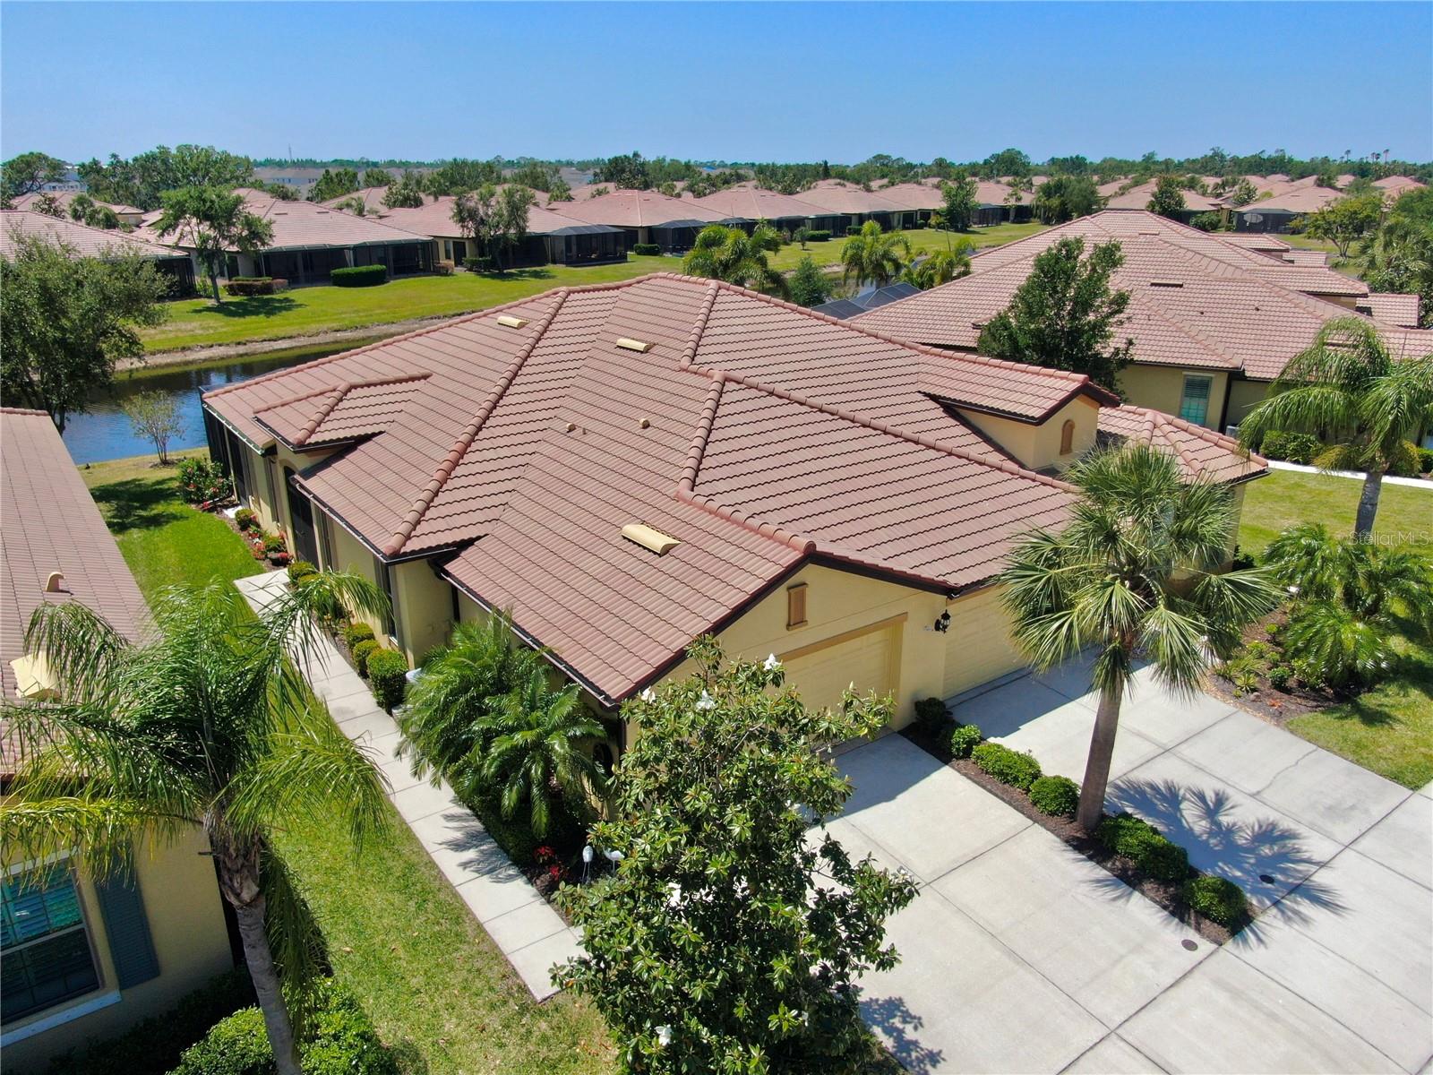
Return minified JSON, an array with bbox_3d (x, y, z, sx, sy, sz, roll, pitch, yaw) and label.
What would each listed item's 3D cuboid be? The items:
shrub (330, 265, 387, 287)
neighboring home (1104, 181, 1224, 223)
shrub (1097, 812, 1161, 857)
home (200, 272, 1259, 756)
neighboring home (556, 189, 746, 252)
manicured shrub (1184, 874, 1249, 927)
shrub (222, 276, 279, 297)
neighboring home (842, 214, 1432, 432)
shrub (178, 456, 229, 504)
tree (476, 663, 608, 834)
[{"bbox_3d":[-30.230,-22.130,84.180,4.460,1.659,1.700,-13,24,-31],"label":"shrub"},{"bbox_3d":[77.461,-57.877,172.081,20.000,6.700,23.000,7,22,17],"label":"neighboring home"},{"bbox_3d":[6.138,4.437,14.840,0.720,0.620,0.950,-14,25,-33],"label":"shrub"},{"bbox_3d":[-1.441,-3.964,28.199,20.260,6.860,25.440,-14,25,-33],"label":"home"},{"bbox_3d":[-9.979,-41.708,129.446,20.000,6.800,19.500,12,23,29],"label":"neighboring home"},{"bbox_3d":[6.890,5.000,13.700,0.700,0.551,0.780,-14,25,-33],"label":"manicured shrub"},{"bbox_3d":[-39.270,-21.588,83.678,4.600,1.200,2.200,-4,21,-11],"label":"shrub"},{"bbox_3d":[20.105,-11.665,50.179,25.440,6.860,20.260,9,23,23],"label":"neighboring home"},{"bbox_3d":[-15.380,-1.700,29.880,1.448,1.330,1.575,-14,25,-33],"label":"shrub"},{"bbox_3d":[-2.697,3.391,14.840,2.350,2.600,2.350,0,21,0],"label":"tree"}]

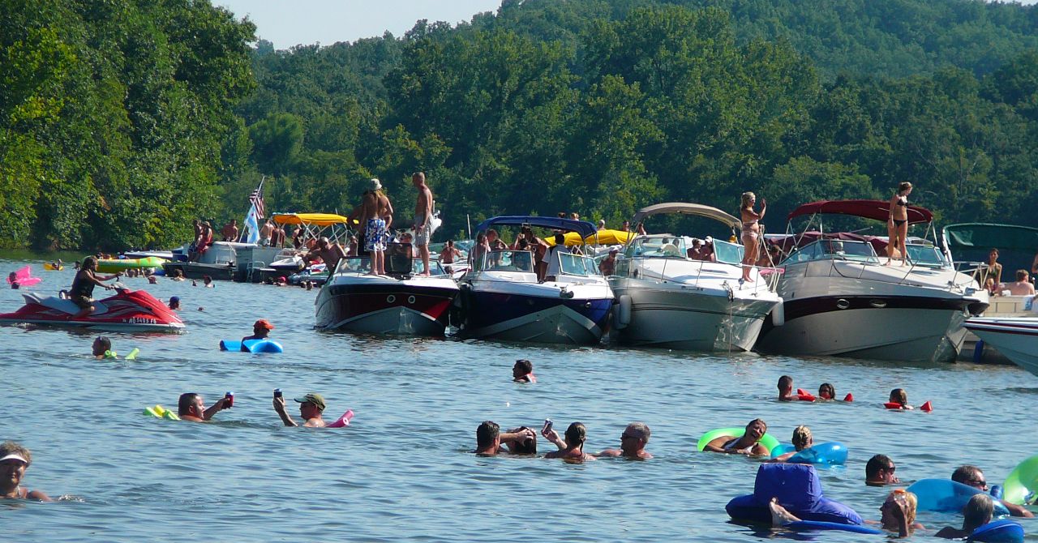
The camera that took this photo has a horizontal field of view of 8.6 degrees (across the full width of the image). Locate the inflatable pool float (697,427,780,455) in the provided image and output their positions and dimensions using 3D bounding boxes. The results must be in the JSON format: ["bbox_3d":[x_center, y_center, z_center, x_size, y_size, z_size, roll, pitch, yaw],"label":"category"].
[{"bbox_3d":[1.901,1.471,59.300,0.760,0.240,0.760,3,0,0],"label":"inflatable pool float"}]

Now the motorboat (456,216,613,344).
[{"bbox_3d":[0.214,0.190,125.345,2.550,2.350,7.200,3,0,-10],"label":"motorboat"}]

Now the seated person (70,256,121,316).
[{"bbox_3d":[-6.824,0.229,110.600,0.800,0.970,0.520,3,0,11],"label":"seated person"}]

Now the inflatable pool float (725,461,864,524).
[{"bbox_3d":[1.823,1.468,45.200,0.910,0.400,0.850,3,0,11],"label":"inflatable pool float"}]

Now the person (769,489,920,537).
[{"bbox_3d":[2.134,1.602,45.000,1.050,0.380,0.480,3,0,-3],"label":"person"}]

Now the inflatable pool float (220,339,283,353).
[{"bbox_3d":[-3.751,1.042,96.400,0.910,0.200,0.900,3,0,0],"label":"inflatable pool float"}]

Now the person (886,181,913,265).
[{"bbox_3d":[7.137,-0.899,129.000,0.470,1.580,0.380,3,0,-33],"label":"person"}]

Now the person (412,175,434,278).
[{"bbox_3d":[-1.764,-0.874,125.500,0.420,1.860,0.480,3,0,9],"label":"person"}]

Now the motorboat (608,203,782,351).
[{"bbox_3d":[2.922,0.118,124.950,2.600,2.750,7.700,3,0,-13],"label":"motorboat"}]

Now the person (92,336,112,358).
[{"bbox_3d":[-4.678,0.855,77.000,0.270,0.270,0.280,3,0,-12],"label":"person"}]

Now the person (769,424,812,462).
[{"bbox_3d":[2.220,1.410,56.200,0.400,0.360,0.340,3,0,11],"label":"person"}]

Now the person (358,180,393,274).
[{"bbox_3d":[-2.608,-0.823,125.500,0.550,1.740,0.360,3,0,0],"label":"person"}]

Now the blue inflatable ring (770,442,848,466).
[{"bbox_3d":[2.434,1.531,57.500,0.720,0.210,0.720,3,0,0],"label":"blue inflatable ring"}]

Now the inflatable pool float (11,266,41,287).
[{"bbox_3d":[-12.791,0.116,178.000,0.850,0.550,0.850,3,0,11],"label":"inflatable pool float"}]

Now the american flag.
[{"bbox_3d":[-7.247,-1.986,190.000,0.480,1.150,0.250,3,0,0],"label":"american flag"}]

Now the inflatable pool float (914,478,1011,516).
[{"bbox_3d":[3.081,1.584,48.000,0.780,0.270,0.780,3,0,0],"label":"inflatable pool float"}]

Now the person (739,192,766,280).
[{"bbox_3d":[4.242,-0.632,124.500,0.450,1.640,0.450,3,0,16],"label":"person"}]

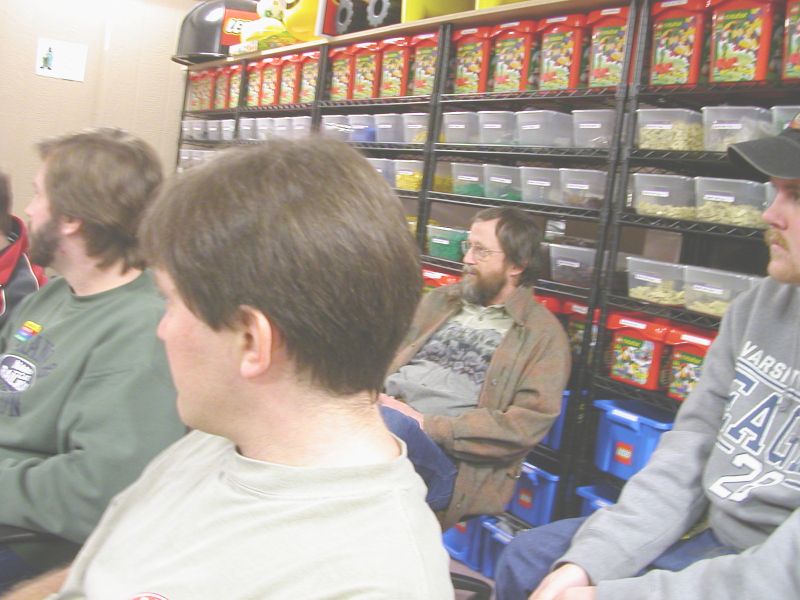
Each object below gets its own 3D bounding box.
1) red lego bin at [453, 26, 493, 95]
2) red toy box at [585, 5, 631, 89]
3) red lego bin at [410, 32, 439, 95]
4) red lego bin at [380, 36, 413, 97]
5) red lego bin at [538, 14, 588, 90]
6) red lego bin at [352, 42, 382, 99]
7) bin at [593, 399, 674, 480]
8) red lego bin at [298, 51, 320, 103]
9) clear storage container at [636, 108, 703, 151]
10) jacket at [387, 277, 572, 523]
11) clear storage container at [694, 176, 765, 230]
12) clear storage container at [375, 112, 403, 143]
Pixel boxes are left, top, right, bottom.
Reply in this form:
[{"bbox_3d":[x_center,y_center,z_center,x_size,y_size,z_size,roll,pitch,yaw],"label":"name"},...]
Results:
[{"bbox_3d":[0.311,-0.852,3.114,0.175,0.230,0.200,1,9,-34],"label":"red lego bin"},{"bbox_3d":[0.682,-0.739,2.556,0.190,0.228,0.185,1,9,-33],"label":"red toy box"},{"bbox_3d":[0.171,-0.899,3.333,0.190,0.228,0.185,1,9,-33],"label":"red lego bin"},{"bbox_3d":[0.044,-0.939,3.525,0.190,0.228,0.185,1,9,-33],"label":"red lego bin"},{"bbox_3d":[0.574,-0.773,2.718,0.206,0.237,0.206,2,9,-34],"label":"red lego bin"},{"bbox_3d":[-0.086,-0.970,3.708,0.175,0.230,0.200,1,9,-34],"label":"red lego bin"},{"bbox_3d":[0.774,0.403,2.493,0.360,0.190,0.250,1,9,-33],"label":"bin"},{"bbox_3d":[-0.354,-1.053,4.130,0.190,0.228,0.185,1,9,-33],"label":"red lego bin"},{"bbox_3d":[0.858,-0.476,2.487,0.330,0.111,0.192,1,9,-34],"label":"clear storage container"},{"bbox_3d":[0.201,0.275,2.250,0.420,0.650,0.520,-1,10,-45],"label":"jacket"},{"bbox_3d":[0.960,-0.255,2.287,0.320,0.110,0.186,1,9,-34],"label":"clear storage container"},{"bbox_3d":[0.075,-0.701,3.591,0.320,0.114,0.190,1,9,-33],"label":"clear storage container"}]

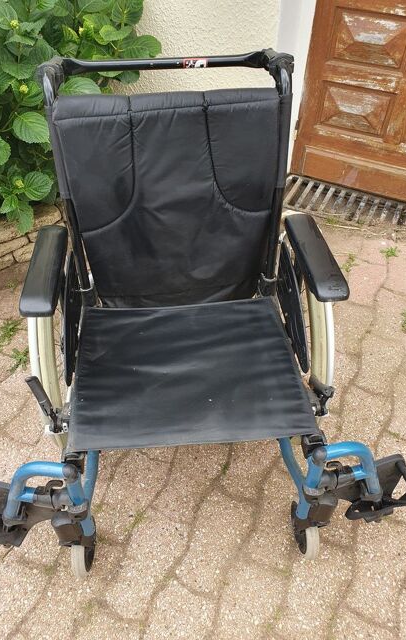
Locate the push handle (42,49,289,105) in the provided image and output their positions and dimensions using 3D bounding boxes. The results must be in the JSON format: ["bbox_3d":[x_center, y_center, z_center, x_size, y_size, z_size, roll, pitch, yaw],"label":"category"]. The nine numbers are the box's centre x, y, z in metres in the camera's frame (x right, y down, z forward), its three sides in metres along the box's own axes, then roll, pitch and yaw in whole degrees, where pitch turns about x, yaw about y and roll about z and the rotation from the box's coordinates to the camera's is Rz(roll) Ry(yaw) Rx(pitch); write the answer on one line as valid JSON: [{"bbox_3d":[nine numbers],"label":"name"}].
[{"bbox_3d":[-0.068,-0.472,0.931,0.475,0.068,0.070,-4,44,-4],"label":"push handle"}]

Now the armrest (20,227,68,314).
[{"bbox_3d":[-0.283,-0.097,0.870,0.055,0.034,0.229,-4,44,-4],"label":"armrest"}]

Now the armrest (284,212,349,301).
[{"bbox_3d":[0.205,-0.121,0.891,0.055,0.034,0.229,-4,44,-4],"label":"armrest"}]

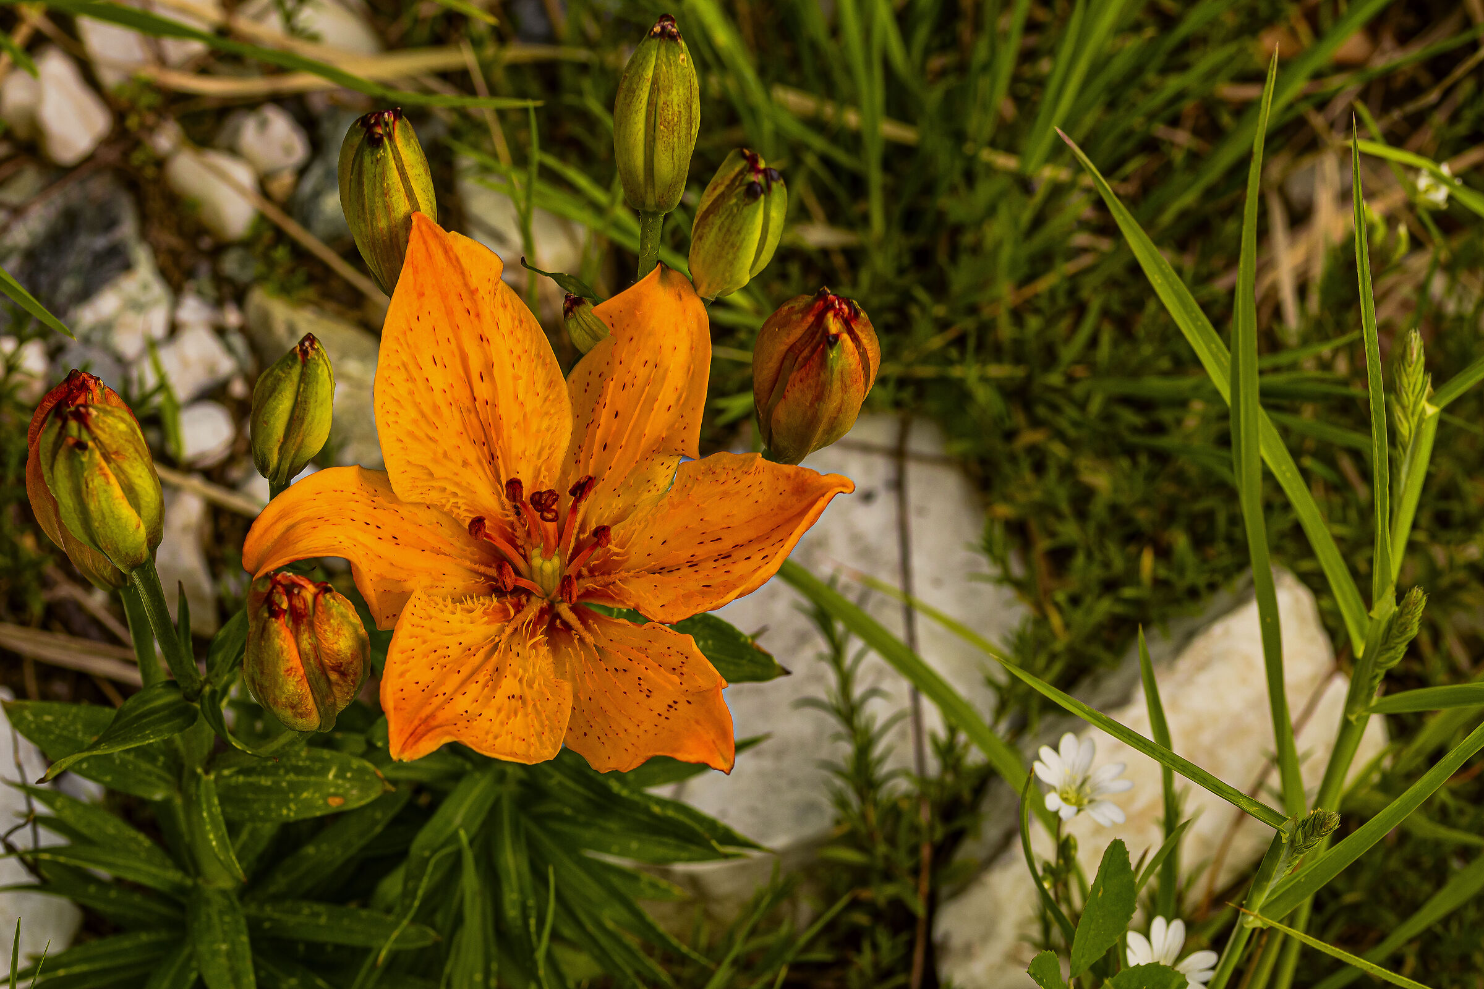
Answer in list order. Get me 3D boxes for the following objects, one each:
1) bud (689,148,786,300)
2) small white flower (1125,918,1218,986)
[{"bbox_3d":[-0.001,-0.050,1.205,0.016,0.036,0.016,12,46,-12],"label":"bud"},{"bbox_3d":[0.084,0.090,1.262,0.018,0.008,0.017,0,60,0],"label":"small white flower"}]

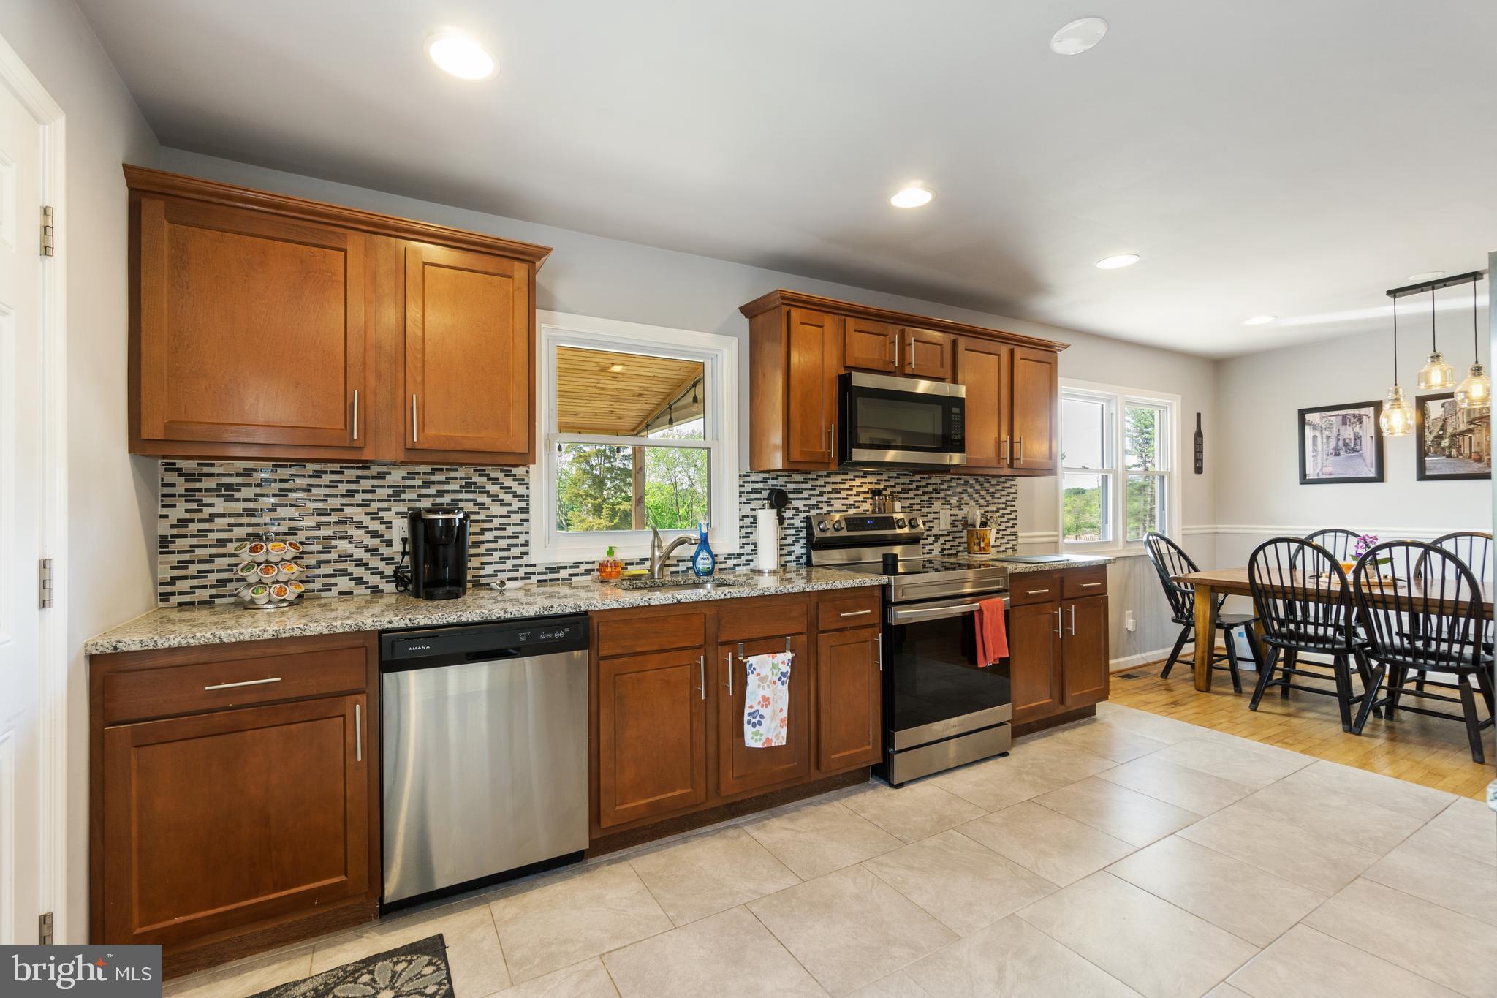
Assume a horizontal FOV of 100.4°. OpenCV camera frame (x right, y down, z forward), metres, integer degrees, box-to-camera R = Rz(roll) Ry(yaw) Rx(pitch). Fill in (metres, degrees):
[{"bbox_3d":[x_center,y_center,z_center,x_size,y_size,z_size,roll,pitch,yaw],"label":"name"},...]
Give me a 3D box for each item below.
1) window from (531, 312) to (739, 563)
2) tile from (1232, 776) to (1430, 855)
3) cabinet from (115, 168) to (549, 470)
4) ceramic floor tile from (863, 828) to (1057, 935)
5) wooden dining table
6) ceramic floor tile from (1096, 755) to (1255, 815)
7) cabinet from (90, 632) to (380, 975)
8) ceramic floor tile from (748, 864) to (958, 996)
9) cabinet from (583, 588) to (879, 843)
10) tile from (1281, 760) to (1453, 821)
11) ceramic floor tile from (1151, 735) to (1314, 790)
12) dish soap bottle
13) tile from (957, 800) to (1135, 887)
[{"bbox_3d":[-0.495,-0.269,2.906,1.006,1.078,0.100,0,-1,-30],"label":"window"},{"bbox_3d":[2.291,1.242,2.456,0.470,0.010,0.446,0,-1,-29],"label":"tile"},{"bbox_3d":[-1.319,-0.524,2.176,1.162,0.802,0.358,0,-1,-29],"label":"cabinet"},{"bbox_3d":[0.698,1.272,2.093,0.456,0.012,0.452,0,-1,-30],"label":"ceramic floor tile"},{"bbox_3d":[3.753,0.874,3.617,1.120,0.750,1.780,0,-1,-30],"label":"wooden dining table"},{"bbox_3d":[1.865,1.252,2.732,0.446,0.010,0.446,0,-1,-29],"label":"ceramic floor tile"},{"bbox_3d":[-1.479,0.825,1.914,0.602,0.876,0.625,0,-1,-30],"label":"cabinet"},{"bbox_3d":[0.301,1.271,1.870,0.456,0.012,0.452,0,-1,-30],"label":"ceramic floor tile"},{"bbox_3d":[-0.123,0.828,2.687,1.290,0.876,0.625,0,-1,-30],"label":"cabinet"},{"bbox_3d":[2.655,1.252,2.680,0.445,0.012,0.452,0,-1,-30],"label":"tile"},{"bbox_3d":[2.306,1.258,2.999,0.547,0.012,0.446,0,-1,-30],"label":"ceramic floor tile"},{"bbox_3d":[-0.198,0.226,2.791,0.100,0.246,0.065,0,-1,-17],"label":"dish soap bottle"},{"bbox_3d":[1.086,1.258,2.305,0.451,0.012,0.446,0,-1,-30],"label":"tile"}]

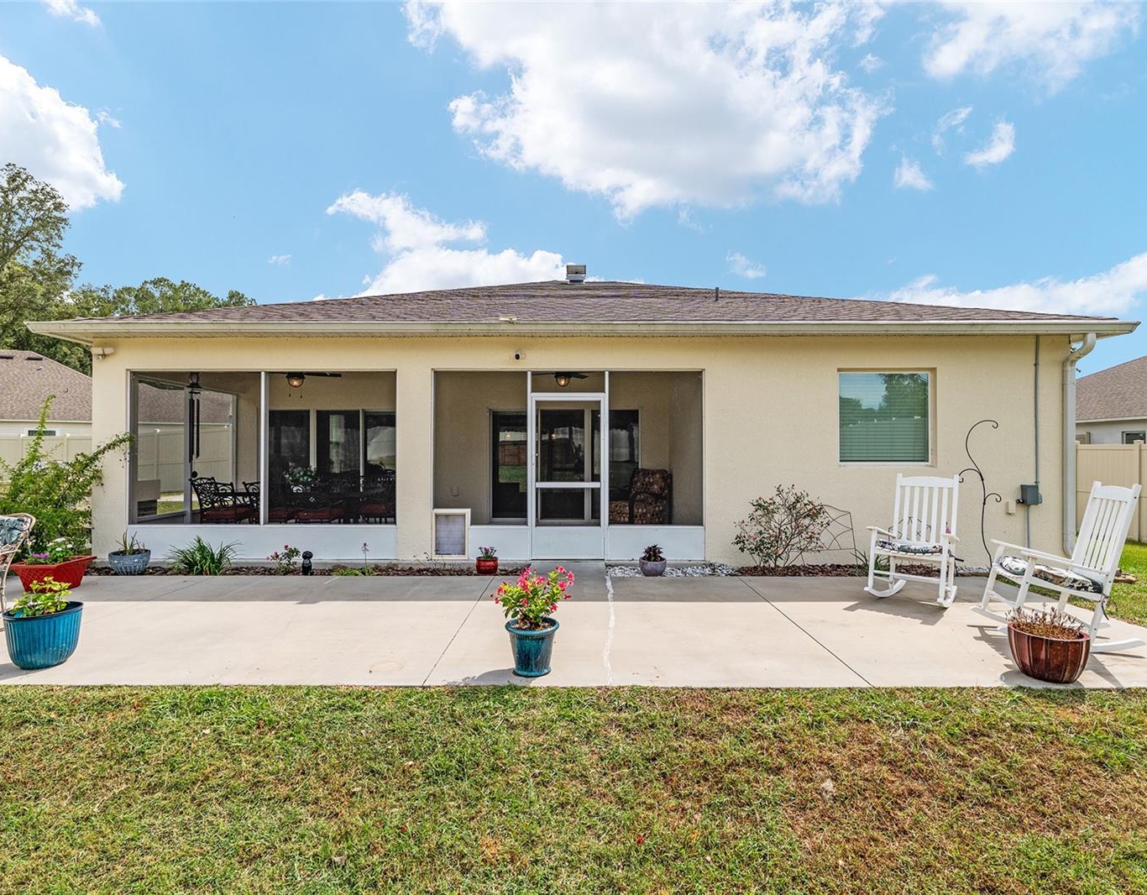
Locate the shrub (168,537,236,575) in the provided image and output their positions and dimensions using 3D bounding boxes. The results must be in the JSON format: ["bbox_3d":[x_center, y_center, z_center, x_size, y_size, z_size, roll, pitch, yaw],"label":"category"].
[{"bbox_3d":[-4.270,1.225,6.850,0.680,0.390,0.540,0,0,0],"label":"shrub"}]

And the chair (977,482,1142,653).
[{"bbox_3d":[3.504,0.837,4.360,0.890,1.165,0.650,0,0,17],"label":"chair"}]

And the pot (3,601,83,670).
[{"bbox_3d":[-3.490,1.242,3.940,0.405,0.355,0.405,0,0,0],"label":"pot"}]

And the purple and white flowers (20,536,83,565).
[{"bbox_3d":[-5.110,1.020,5.870,0.430,0.260,0.400,0,0,0],"label":"purple and white flowers"}]

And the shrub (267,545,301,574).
[{"bbox_3d":[-3.280,1.260,6.800,0.350,0.320,0.310,0,0,0],"label":"shrub"}]

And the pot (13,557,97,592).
[{"bbox_3d":[-5.220,1.275,6.010,0.470,0.290,0.470,0,0,0],"label":"pot"}]

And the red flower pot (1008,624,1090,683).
[{"bbox_3d":[2.968,1.277,3.724,0.405,0.285,0.405,0,0,0],"label":"red flower pot"}]

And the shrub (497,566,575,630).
[{"bbox_3d":[-0.252,0.950,3.820,0.500,0.390,0.430,0,0,0],"label":"shrub"}]

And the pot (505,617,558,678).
[{"bbox_3d":[-0.261,1.275,3.818,0.344,0.290,0.344,0,0,0],"label":"pot"}]

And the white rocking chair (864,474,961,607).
[{"bbox_3d":[3.148,0.837,5.484,0.890,1.165,0.650,0,0,-45],"label":"white rocking chair"}]

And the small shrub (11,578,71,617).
[{"bbox_3d":[-3.500,0.972,3.930,0.300,0.235,0.290,0,0,0],"label":"small shrub"}]

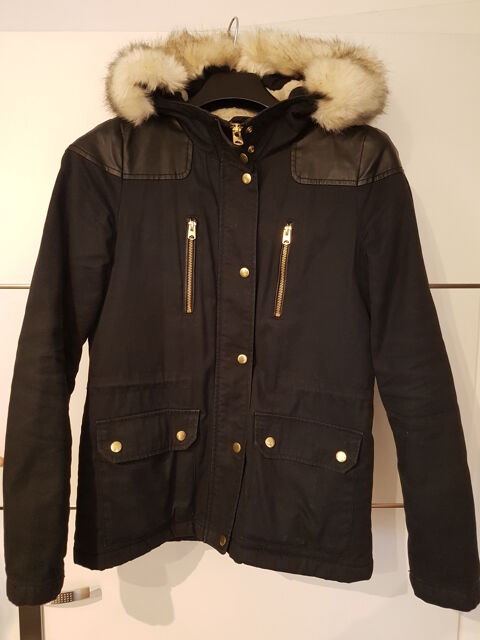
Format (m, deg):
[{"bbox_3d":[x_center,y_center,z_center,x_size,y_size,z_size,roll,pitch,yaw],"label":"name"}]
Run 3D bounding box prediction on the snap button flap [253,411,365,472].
[{"bbox_3d":[0.099,0.180,0.713,0.162,0.067,0.022,7,8,16],"label":"snap button flap"}]

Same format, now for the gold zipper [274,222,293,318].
[{"bbox_3d":[0.064,-0.072,0.696,0.015,0.140,0.010,6,6,-1],"label":"gold zipper"}]

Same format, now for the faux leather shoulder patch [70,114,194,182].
[{"bbox_3d":[-0.161,-0.255,0.702,0.178,0.094,0.070,0,6,0],"label":"faux leather shoulder patch"}]

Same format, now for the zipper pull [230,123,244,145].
[{"bbox_3d":[-0.004,-0.262,0.676,0.015,0.031,0.010,-8,6,1],"label":"zipper pull"}]

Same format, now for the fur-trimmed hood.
[{"bbox_3d":[0.009,-0.341,0.693,0.390,0.160,0.150,0,6,0],"label":"fur-trimmed hood"}]

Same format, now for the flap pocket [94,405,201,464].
[{"bbox_3d":[-0.136,0.170,0.712,0.155,0.065,0.022,-5,7,-17],"label":"flap pocket"}]

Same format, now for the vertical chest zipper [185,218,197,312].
[{"bbox_3d":[-0.072,-0.079,0.696,0.015,0.140,0.010,2,6,0],"label":"vertical chest zipper"}]

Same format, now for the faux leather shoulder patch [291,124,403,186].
[{"bbox_3d":[0.157,-0.245,0.703,0.163,0.092,0.070,0,6,0],"label":"faux leather shoulder patch"}]

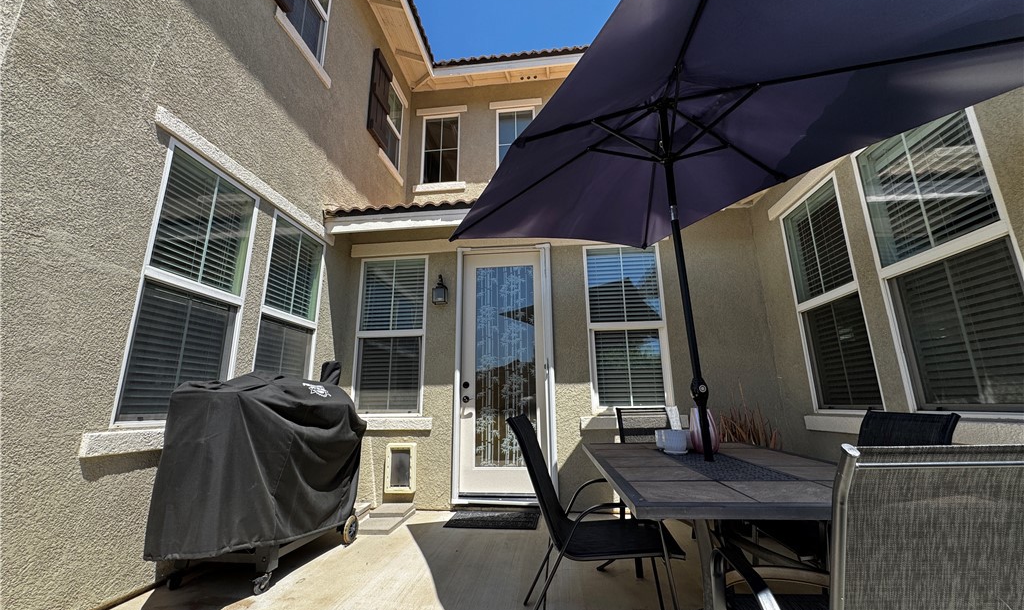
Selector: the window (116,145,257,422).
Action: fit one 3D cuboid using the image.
[{"bbox_3d":[-2.001,-0.104,2.661,0.060,1.680,0.757,-2,-14,6],"label":"window"}]

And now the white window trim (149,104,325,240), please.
[{"bbox_3d":[-1.939,-0.880,3.315,0.045,0.097,1.940,-2,-14,6],"label":"white window trim"}]

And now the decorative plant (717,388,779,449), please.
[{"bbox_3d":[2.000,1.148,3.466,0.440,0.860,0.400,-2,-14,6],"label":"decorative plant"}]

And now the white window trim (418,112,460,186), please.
[{"bbox_3d":[-1.157,-2.548,6.733,0.630,1.240,0.100,-2,-14,6],"label":"white window trim"}]

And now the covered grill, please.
[{"bbox_3d":[-1.493,0.999,2.626,0.620,1.210,1.050,-5,-14,17],"label":"covered grill"}]

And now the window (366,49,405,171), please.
[{"bbox_3d":[-1.727,-2.647,5.805,0.090,1.180,1.000,-2,-14,6],"label":"window"}]

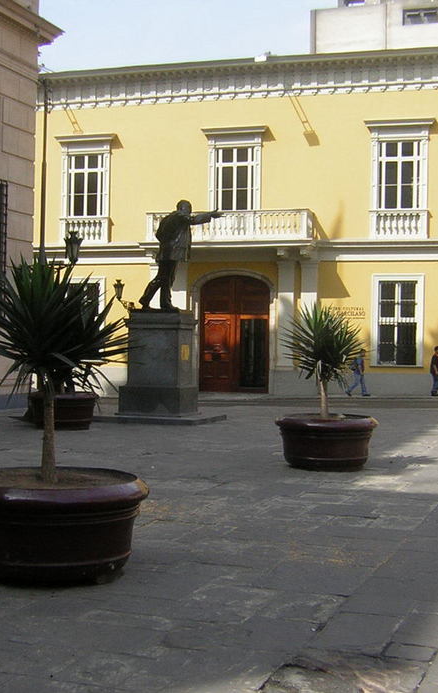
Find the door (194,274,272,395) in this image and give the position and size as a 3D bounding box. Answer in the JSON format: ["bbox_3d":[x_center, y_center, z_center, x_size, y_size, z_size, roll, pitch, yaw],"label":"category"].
[{"bbox_3d":[0.553,-0.473,34.271,2.719,4.262,0.300,1,0,15],"label":"door"}]

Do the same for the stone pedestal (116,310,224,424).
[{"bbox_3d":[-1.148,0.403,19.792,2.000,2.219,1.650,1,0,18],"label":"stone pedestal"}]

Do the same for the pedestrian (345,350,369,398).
[{"bbox_3d":[4.540,0.852,31.500,0.750,1.600,0.520,1,0,16],"label":"pedestrian"}]

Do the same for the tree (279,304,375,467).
[{"bbox_3d":[1.448,0.506,12.772,1.356,2.120,1.356,1,0,6],"label":"tree"}]

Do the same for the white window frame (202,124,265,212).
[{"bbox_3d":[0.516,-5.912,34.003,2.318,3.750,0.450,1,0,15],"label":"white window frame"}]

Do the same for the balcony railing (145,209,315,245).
[{"bbox_3d":[0.381,-4.107,33.433,5.757,1.059,1.250,1,0,16],"label":"balcony railing"}]

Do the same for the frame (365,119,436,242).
[{"bbox_3d":[6.124,-5.676,32.510,2.269,4.047,0.450,1,0,15],"label":"frame"}]

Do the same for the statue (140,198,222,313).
[{"bbox_3d":[-0.781,-1.870,19.707,1.730,2.339,0.800,1,0,14],"label":"statue"}]

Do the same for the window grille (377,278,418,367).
[{"bbox_3d":[6.029,-0.775,32.406,1.282,2.863,0.080,1,0,16],"label":"window grille"}]

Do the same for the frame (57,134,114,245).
[{"bbox_3d":[-4.935,-5.796,35.453,2.281,4.055,0.450,1,0,15],"label":"frame"}]

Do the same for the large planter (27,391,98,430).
[{"bbox_3d":[-2.944,1.195,18.224,1.340,0.603,1.340,1,0,0],"label":"large planter"}]

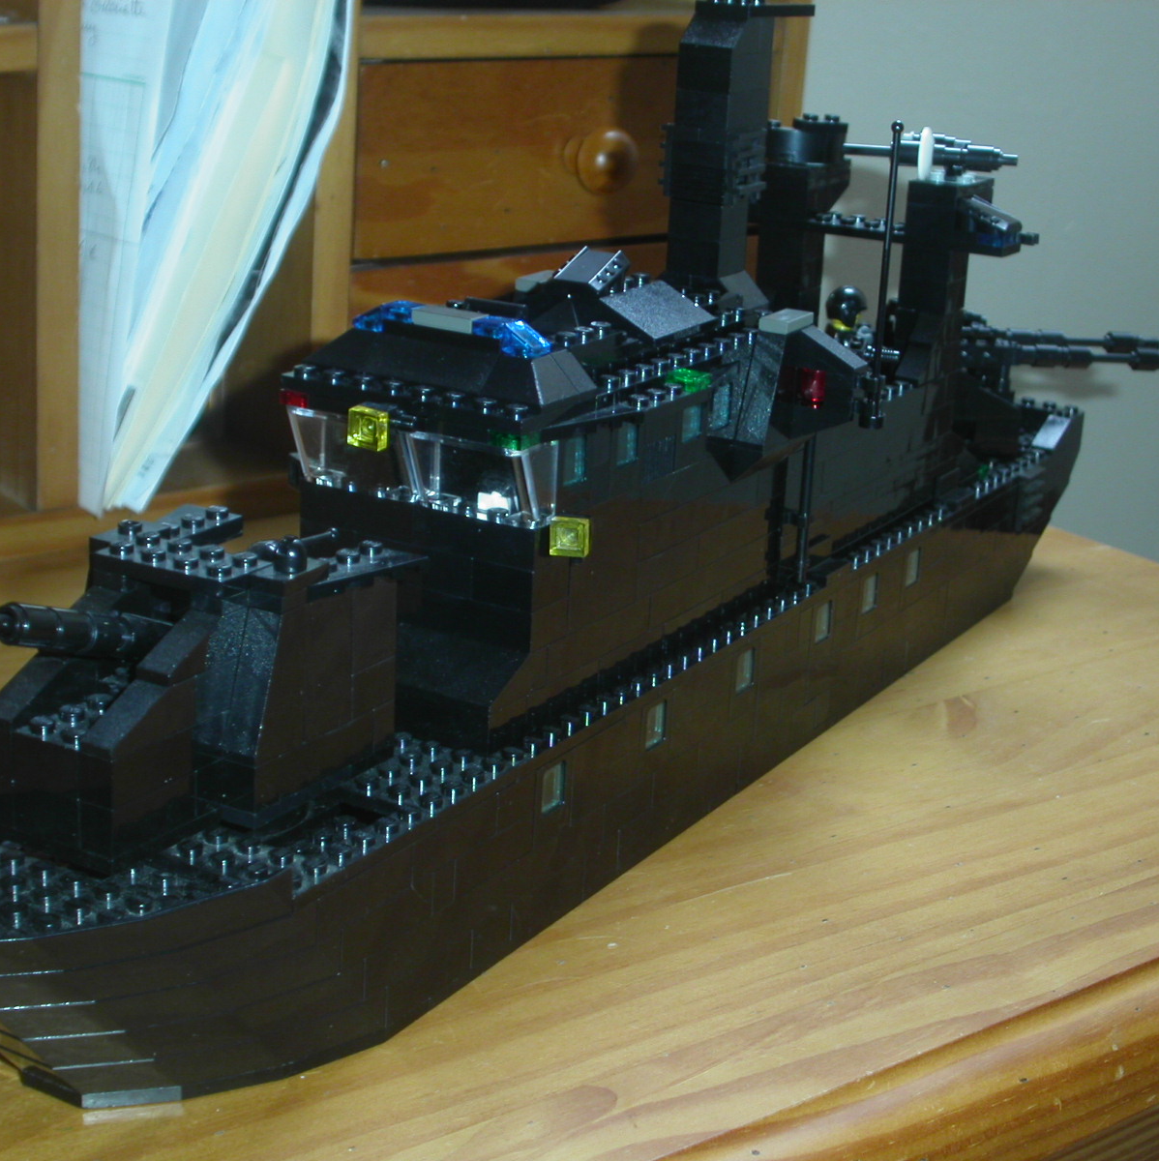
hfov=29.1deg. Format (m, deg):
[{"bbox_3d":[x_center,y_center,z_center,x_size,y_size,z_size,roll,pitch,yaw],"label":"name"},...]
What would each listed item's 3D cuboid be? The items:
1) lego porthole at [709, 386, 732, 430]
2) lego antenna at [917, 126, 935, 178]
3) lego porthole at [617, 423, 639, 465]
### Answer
[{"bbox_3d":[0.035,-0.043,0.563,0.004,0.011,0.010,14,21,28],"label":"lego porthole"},{"bbox_3d":[0.105,-0.130,0.675,0.005,0.016,0.014,6,19,8],"label":"lego antenna"},{"bbox_3d":[0.011,-0.032,0.524,0.004,0.011,0.010,14,21,28],"label":"lego porthole"}]

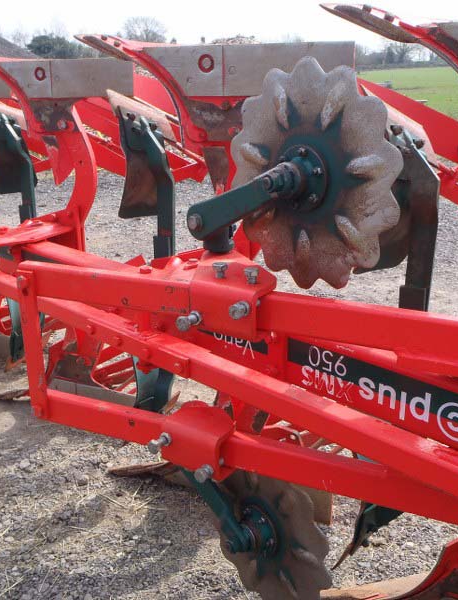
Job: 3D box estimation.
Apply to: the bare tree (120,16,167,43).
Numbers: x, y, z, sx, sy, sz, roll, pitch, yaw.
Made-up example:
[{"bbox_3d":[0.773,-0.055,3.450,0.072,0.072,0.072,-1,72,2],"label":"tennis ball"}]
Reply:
[{"bbox_3d":[-16.746,-50.821,129.431,9.000,10.800,9.000,-3,20,-6],"label":"bare tree"}]

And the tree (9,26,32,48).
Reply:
[{"bbox_3d":[-51.174,-61.910,161.142,6.300,11.440,6.300,-7,21,-15],"label":"tree"}]

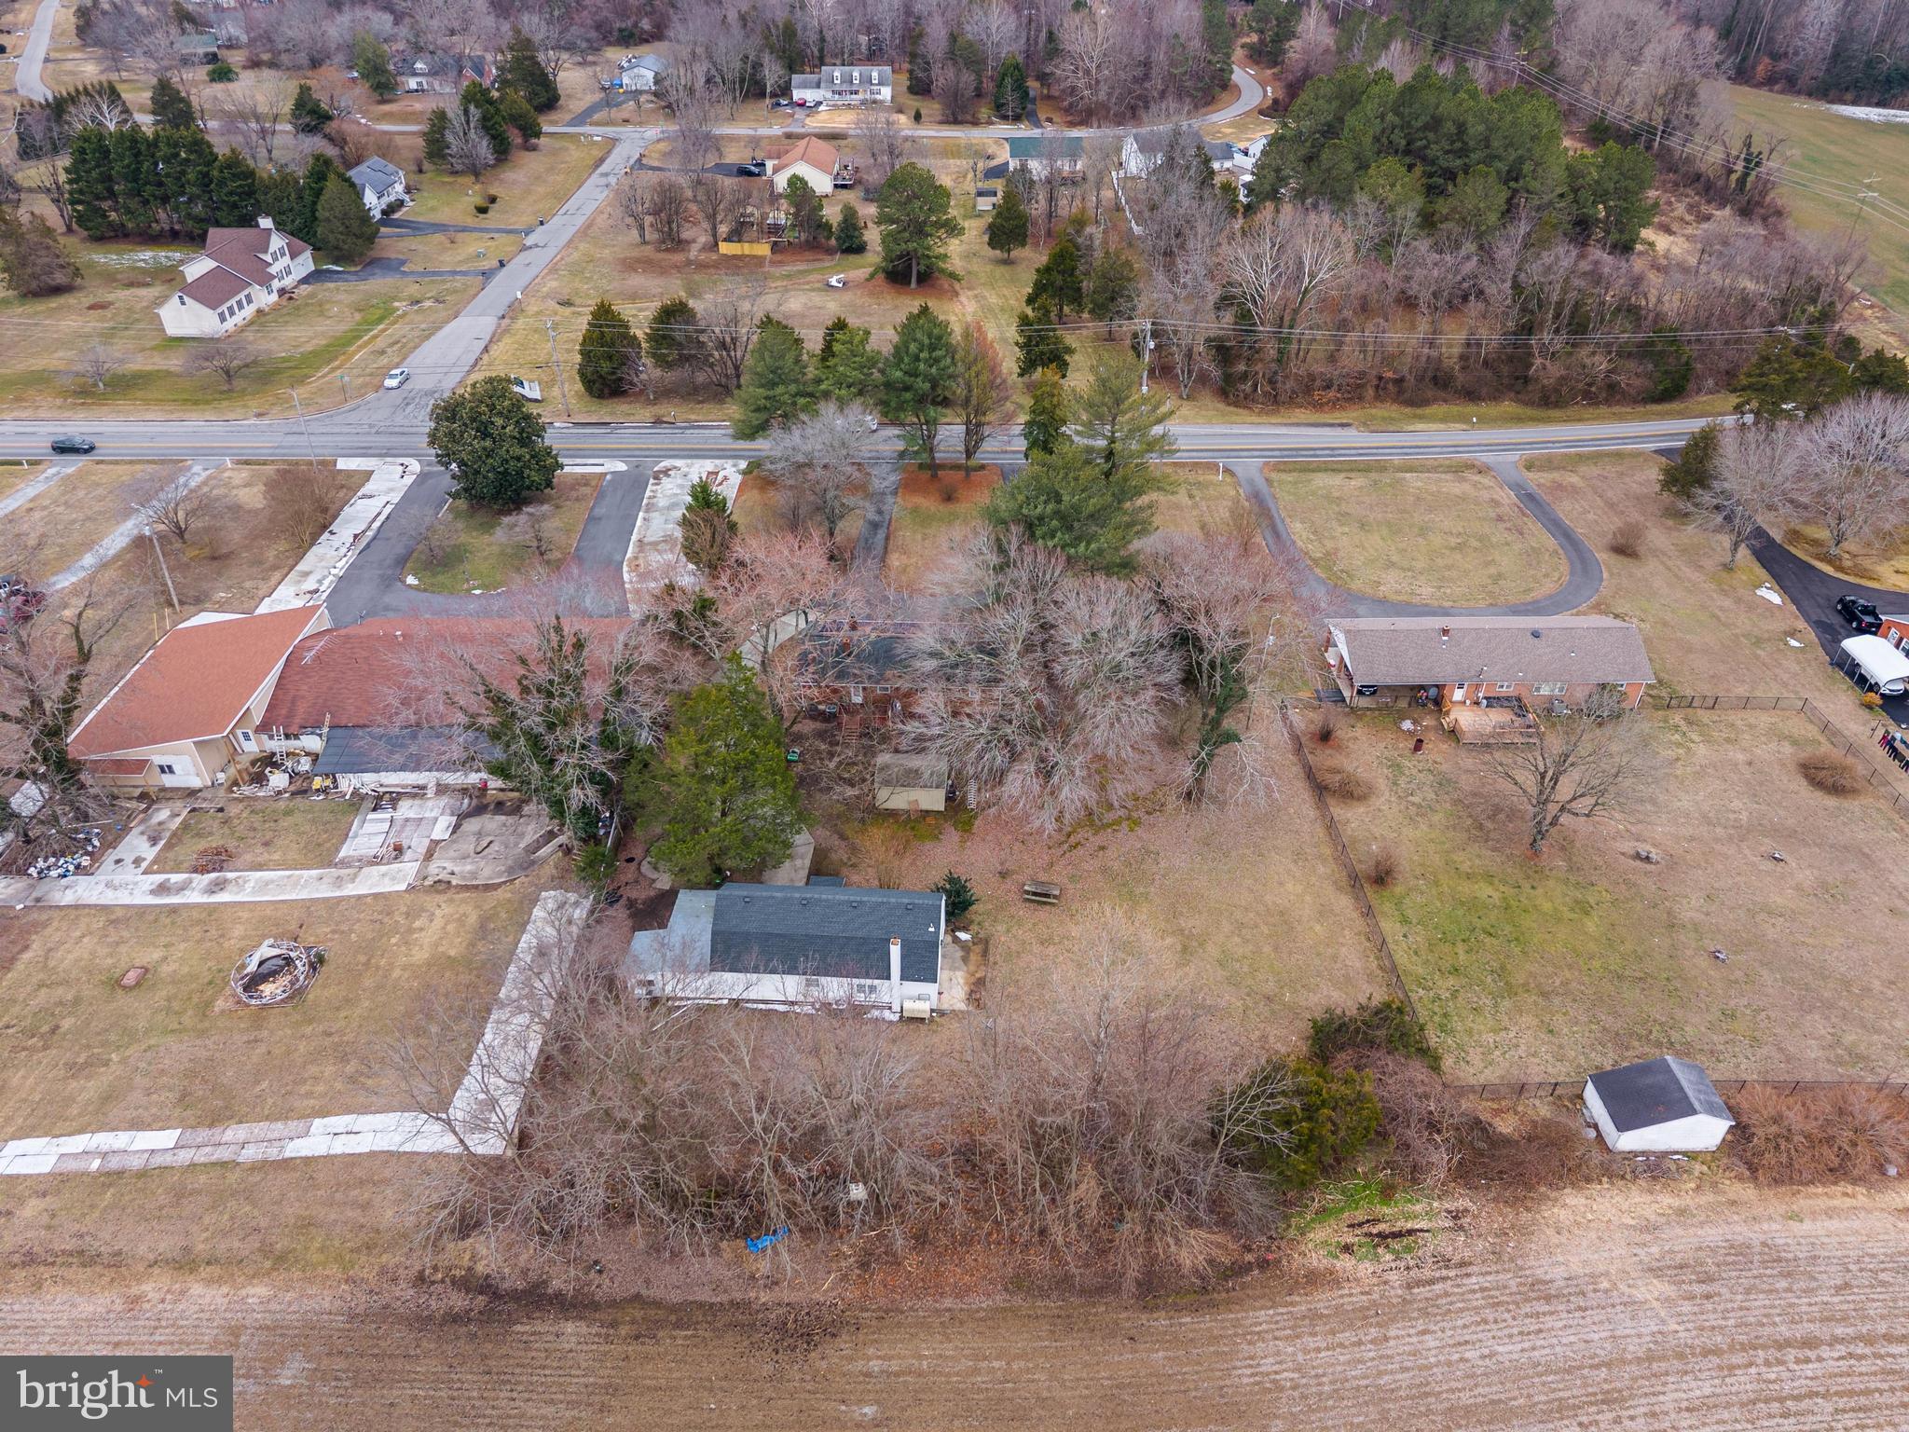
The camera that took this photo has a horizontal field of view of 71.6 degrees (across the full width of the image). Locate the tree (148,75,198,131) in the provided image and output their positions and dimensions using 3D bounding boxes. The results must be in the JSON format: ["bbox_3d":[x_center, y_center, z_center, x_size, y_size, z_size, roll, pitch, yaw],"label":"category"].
[{"bbox_3d":[-162.500,-125.760,273.640,9.200,11.800,9.200,0,36,0],"label":"tree"}]

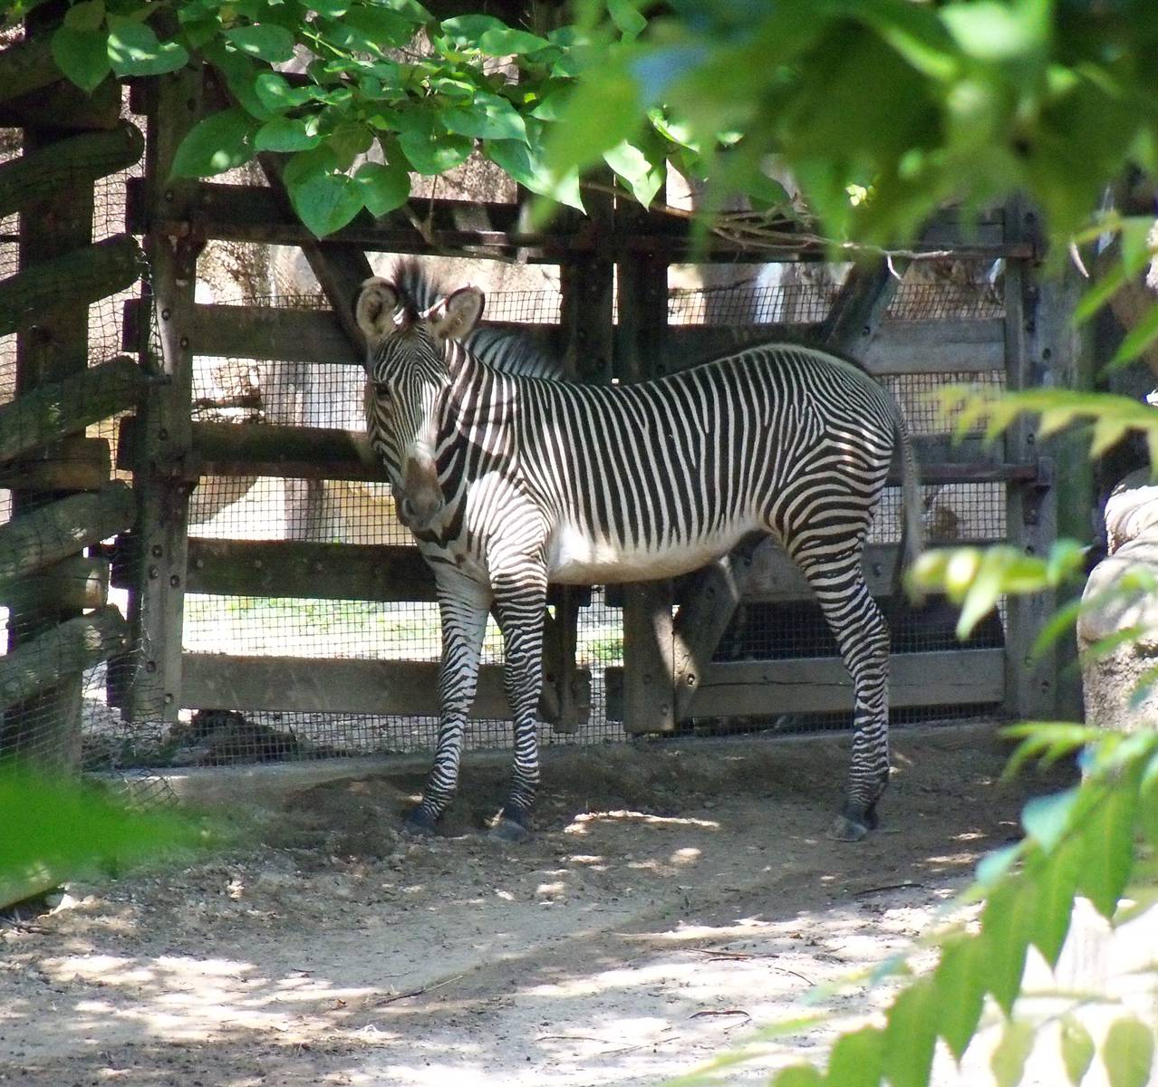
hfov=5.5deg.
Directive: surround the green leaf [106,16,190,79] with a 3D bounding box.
[{"bbox_3d":[-0.865,-0.994,24.000,0.166,0.111,0.080,0,7,0],"label":"green leaf"}]

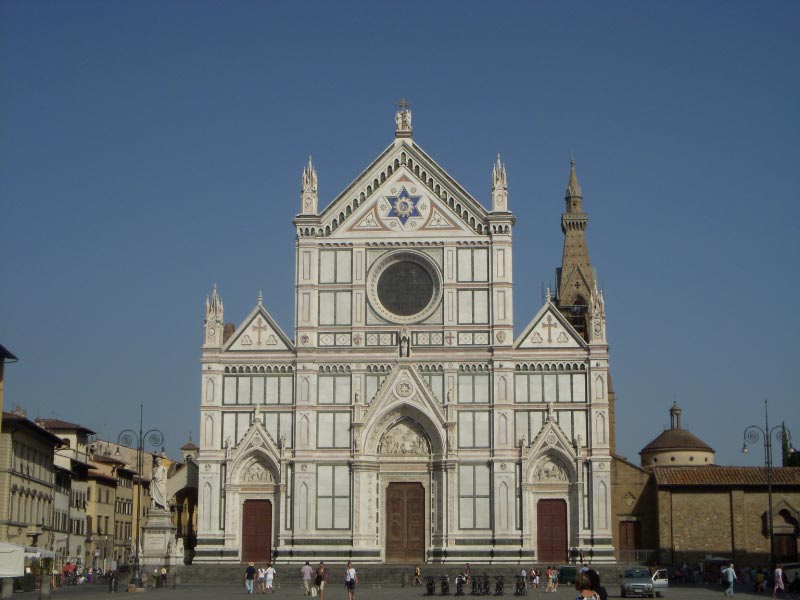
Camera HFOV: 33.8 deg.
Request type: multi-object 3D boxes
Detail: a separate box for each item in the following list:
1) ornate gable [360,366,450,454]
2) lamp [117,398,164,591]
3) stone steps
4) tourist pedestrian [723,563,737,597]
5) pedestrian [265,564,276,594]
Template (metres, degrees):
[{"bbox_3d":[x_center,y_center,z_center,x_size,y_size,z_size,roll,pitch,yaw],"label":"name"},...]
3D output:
[{"bbox_3d":[0.275,11.353,134.745,8.961,9.396,1.400,0,-12,2],"label":"ornate gable"},{"bbox_3d":[-21.869,16.328,110.850,4.052,15.356,1.000,0,-12,2],"label":"lamp"},{"bbox_3d":[0.280,25.549,122.437,41.742,1.872,5.000,0,-12,2],"label":"stone steps"},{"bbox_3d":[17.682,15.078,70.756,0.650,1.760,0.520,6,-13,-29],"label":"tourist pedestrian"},{"bbox_3d":[-7.204,15.533,73.438,0.580,1.620,0.450,-1,-11,5],"label":"pedestrian"}]

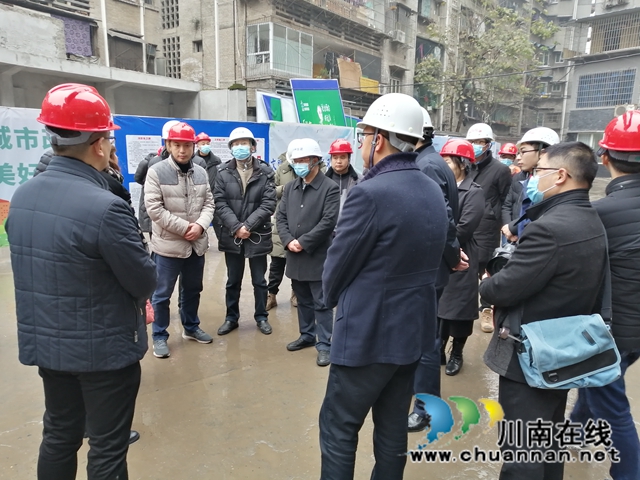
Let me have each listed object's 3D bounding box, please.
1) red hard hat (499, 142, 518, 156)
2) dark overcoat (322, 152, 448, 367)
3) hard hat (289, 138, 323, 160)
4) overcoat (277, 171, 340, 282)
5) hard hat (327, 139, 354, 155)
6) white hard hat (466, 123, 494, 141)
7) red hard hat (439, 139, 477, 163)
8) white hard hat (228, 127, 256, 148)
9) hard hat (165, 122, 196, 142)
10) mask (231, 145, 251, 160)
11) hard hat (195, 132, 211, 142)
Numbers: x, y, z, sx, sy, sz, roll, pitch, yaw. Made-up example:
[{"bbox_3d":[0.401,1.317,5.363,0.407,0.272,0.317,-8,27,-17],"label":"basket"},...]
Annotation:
[{"bbox_3d":[2.367,-1.139,6.250,0.220,0.152,0.277,7,12,30],"label":"red hard hat"},{"bbox_3d":[0.284,0.063,2.130,0.380,0.860,0.540,12,17,43],"label":"dark overcoat"},{"bbox_3d":[-0.095,-0.658,3.630,0.220,0.155,0.280,9,21,33],"label":"hard hat"},{"bbox_3d":[-0.084,-0.100,3.805,0.500,0.840,0.340,7,13,25],"label":"overcoat"},{"bbox_3d":[0.181,-0.801,4.300,0.215,0.150,0.270,3,12,8],"label":"hard hat"},{"bbox_3d":[1.427,-0.961,4.420,0.277,0.152,0.220,-2,10,-30],"label":"white hard hat"},{"bbox_3d":[1.021,-0.662,3.620,0.277,0.152,0.220,11,8,-14],"label":"red hard hat"},{"bbox_3d":[-0.648,-0.873,4.200,0.220,0.152,0.277,0,-4,-1],"label":"white hard hat"},{"bbox_3d":[-1.073,-0.836,3.880,0.220,0.152,0.277,-5,12,-27],"label":"hard hat"},{"bbox_3d":[-0.641,-0.710,4.050,0.145,0.115,0.080,3,8,8],"label":"mask"},{"bbox_3d":[-1.628,-1.422,6.950,0.220,0.152,0.277,-8,13,-38],"label":"hard hat"}]

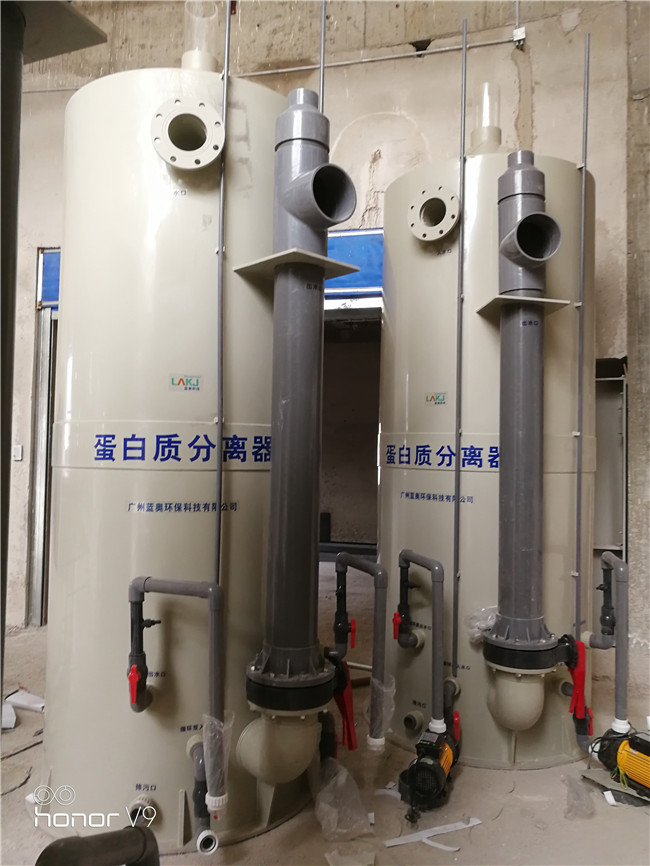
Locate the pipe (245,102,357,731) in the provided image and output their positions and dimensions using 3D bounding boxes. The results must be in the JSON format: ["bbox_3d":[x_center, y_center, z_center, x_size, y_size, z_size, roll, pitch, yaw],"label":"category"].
[{"bbox_3d":[-0.092,-0.173,2.622,0.353,2.380,0.382,3,-2,-41],"label":"pipe"}]

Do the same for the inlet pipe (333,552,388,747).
[{"bbox_3d":[0.123,0.948,3.051,0.157,0.782,0.460,2,-2,-29],"label":"inlet pipe"}]

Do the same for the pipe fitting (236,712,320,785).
[{"bbox_3d":[-0.162,1.180,2.632,0.235,0.326,0.328,3,-2,-41],"label":"pipe fitting"}]

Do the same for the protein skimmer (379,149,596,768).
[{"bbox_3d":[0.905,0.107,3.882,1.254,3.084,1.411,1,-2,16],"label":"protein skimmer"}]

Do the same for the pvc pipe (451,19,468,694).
[{"bbox_3d":[0.679,-0.450,3.386,0.022,3.317,0.022,0,-2,24],"label":"pvc pipe"}]

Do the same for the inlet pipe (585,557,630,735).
[{"bbox_3d":[1.374,0.986,3.295,0.152,0.796,0.459,1,-2,12],"label":"inlet pipe"}]

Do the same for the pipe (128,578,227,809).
[{"bbox_3d":[-0.536,0.926,2.469,0.420,0.799,0.172,1,-2,19],"label":"pipe"}]

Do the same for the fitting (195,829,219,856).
[{"bbox_3d":[-0.417,1.448,2.389,0.081,0.083,0.059,2,-2,-22],"label":"fitting"}]

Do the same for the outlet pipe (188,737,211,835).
[{"bbox_3d":[-0.459,1.302,2.491,0.083,0.324,0.118,2,-2,-15],"label":"outlet pipe"}]

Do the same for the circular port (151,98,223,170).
[{"bbox_3d":[-0.524,-1.135,2.613,0.281,0.281,0.127,1,-2,-8],"label":"circular port"}]

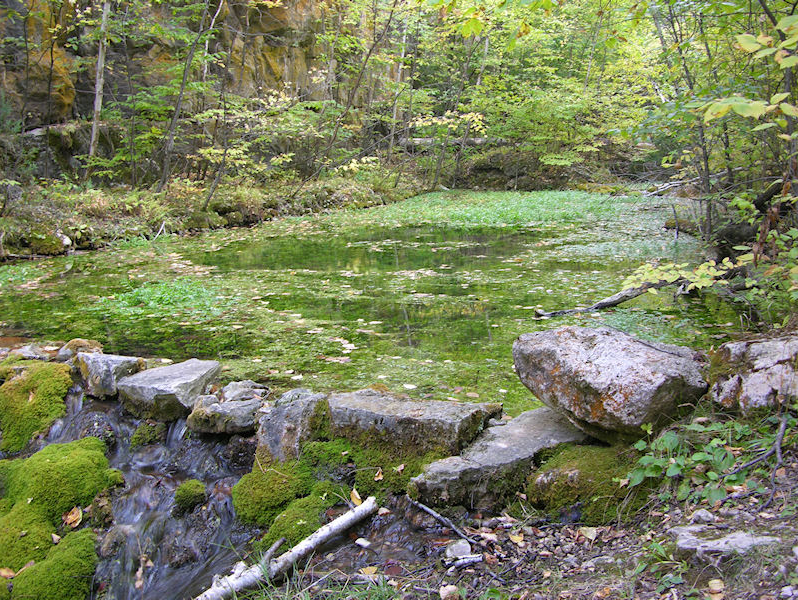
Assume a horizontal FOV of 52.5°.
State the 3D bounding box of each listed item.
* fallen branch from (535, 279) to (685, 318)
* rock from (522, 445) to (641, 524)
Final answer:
[{"bbox_3d":[1.455,-0.047,5.566,1.200,0.180,0.160,-6,13,-24],"label":"fallen branch"},{"bbox_3d":[0.737,0.707,3.212,0.430,0.260,0.340,0,12,0],"label":"rock"}]

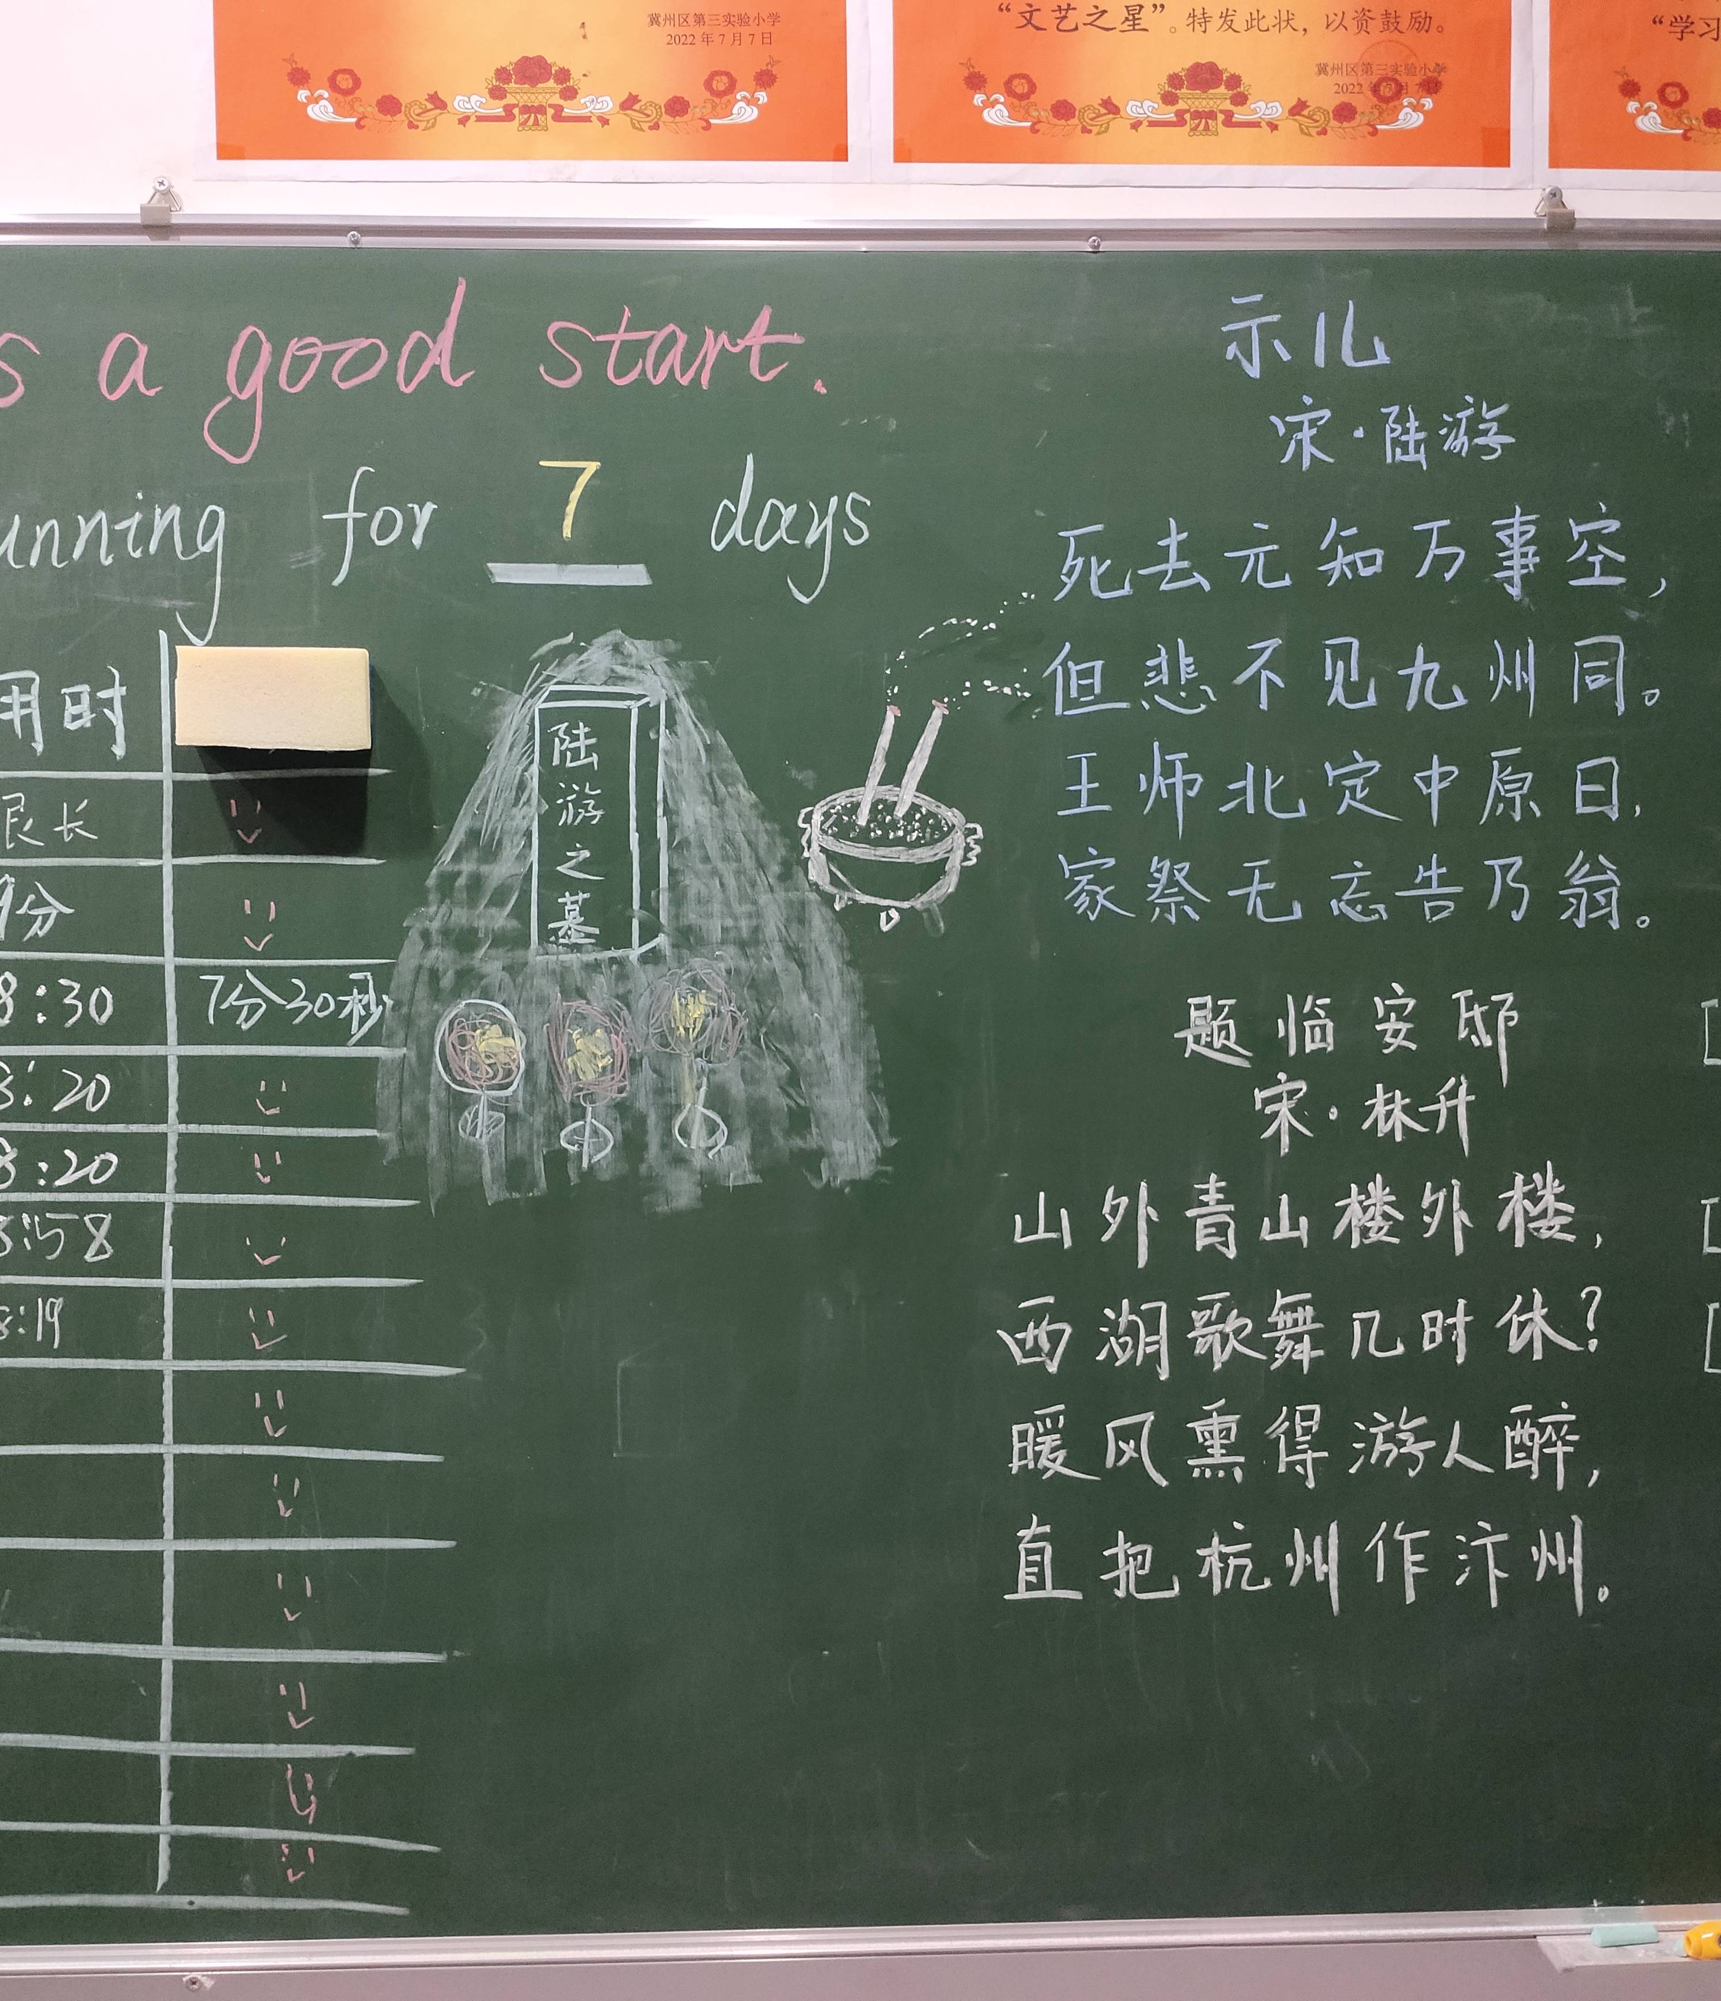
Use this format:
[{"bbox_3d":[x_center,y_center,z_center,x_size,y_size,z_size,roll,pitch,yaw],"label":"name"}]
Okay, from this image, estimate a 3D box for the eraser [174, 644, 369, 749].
[{"bbox_3d":[-0.257,-0.133,0.922,0.085,0.043,0.026,1,2,-2],"label":"eraser"}]

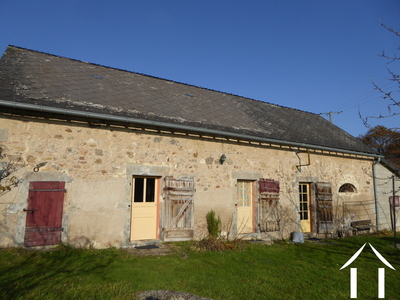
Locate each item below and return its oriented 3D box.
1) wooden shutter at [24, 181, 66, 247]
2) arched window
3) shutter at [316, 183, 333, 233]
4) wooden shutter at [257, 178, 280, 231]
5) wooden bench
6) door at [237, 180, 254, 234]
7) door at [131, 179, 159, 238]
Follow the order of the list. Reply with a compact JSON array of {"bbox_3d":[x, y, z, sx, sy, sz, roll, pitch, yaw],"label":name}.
[{"bbox_3d":[-4.097,1.694,7.679,0.856,1.679,0.080,5,-9,-30],"label":"wooden shutter"},{"bbox_3d":[7.435,1.907,14.466,1.485,0.457,0.120,5,-9,-30],"label":"arched window"},{"bbox_3d":[5.695,2.624,13.184,1.098,2.207,0.070,5,-9,-30],"label":"shutter"},{"bbox_3d":[2.796,2.218,11.544,1.098,2.053,0.070,5,-9,-30],"label":"wooden shutter"},{"bbox_3d":[8.077,3.822,14.026,1.620,0.635,0.480,5,-9,-30],"label":"wooden bench"},{"bbox_3d":[1.795,2.197,11.194,0.900,2.037,0.090,5,-9,-30],"label":"door"},{"bbox_3d":[-1.728,1.850,9.182,0.902,1.992,0.090,5,-9,-30],"label":"door"}]

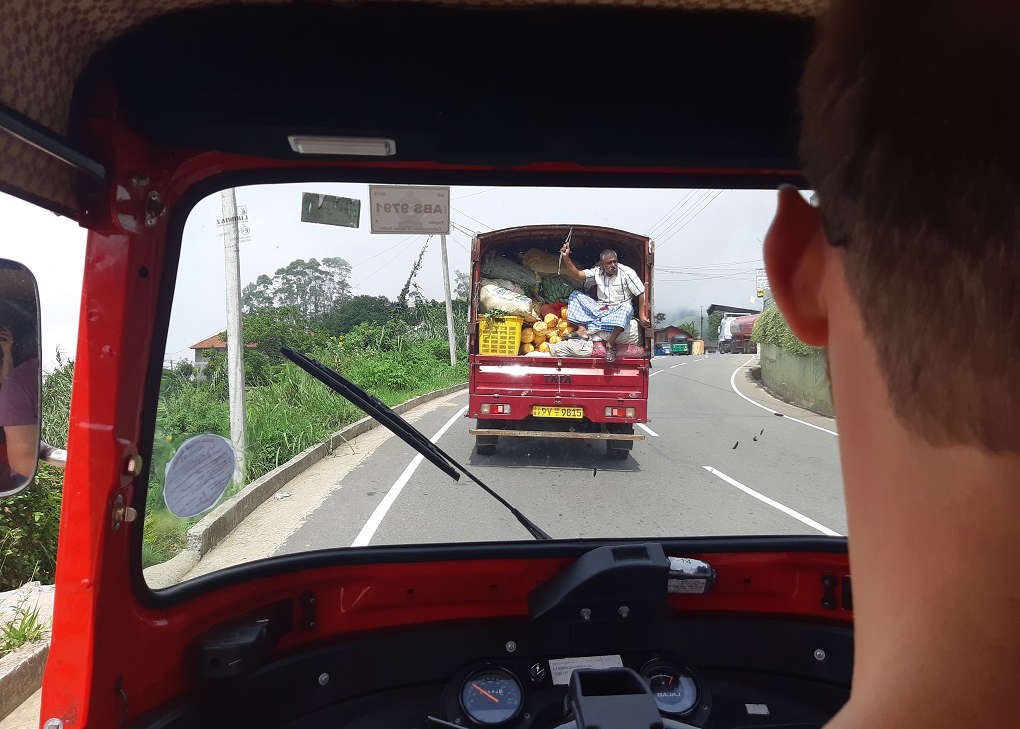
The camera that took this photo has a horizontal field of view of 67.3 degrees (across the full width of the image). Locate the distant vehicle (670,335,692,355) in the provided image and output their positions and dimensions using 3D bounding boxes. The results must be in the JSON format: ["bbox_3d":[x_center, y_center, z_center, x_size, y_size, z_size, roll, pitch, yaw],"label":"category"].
[{"bbox_3d":[13.650,-1.530,61.300,1.300,1.700,2.600,0,1,10],"label":"distant vehicle"}]

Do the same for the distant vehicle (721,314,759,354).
[{"bbox_3d":[19.500,-2.600,62.500,2.500,3.400,9.800,0,1,0],"label":"distant vehicle"}]

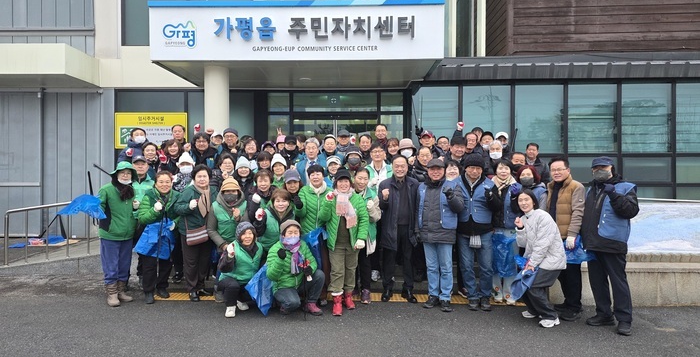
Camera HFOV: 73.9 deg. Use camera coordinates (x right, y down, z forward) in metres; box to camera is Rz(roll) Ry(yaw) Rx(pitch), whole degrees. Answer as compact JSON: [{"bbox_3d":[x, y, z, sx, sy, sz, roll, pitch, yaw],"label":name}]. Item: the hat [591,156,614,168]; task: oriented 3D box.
[{"bbox_3d":[2.443,-0.155,4.500,0.200,0.130,0.260,1,1,35],"label":"hat"}]

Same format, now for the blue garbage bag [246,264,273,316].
[{"bbox_3d":[-0.970,1.210,5.080,0.340,0.560,0.200,0,1,0],"label":"blue garbage bag"}]

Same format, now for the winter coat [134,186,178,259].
[{"bbox_3d":[-2.271,0.438,5.500,0.500,0.660,0.380,0,1,-20],"label":"winter coat"}]

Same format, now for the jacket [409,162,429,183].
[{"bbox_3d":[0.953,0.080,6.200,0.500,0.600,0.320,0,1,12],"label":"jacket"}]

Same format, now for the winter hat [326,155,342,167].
[{"bbox_3d":[-0.207,-0.227,6.200,0.205,0.170,0.230,0,1,-6],"label":"winter hat"}]

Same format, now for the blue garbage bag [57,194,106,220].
[{"bbox_3d":[-3.106,0.325,5.400,0.550,0.280,0.300,0,1,0],"label":"blue garbage bag"}]

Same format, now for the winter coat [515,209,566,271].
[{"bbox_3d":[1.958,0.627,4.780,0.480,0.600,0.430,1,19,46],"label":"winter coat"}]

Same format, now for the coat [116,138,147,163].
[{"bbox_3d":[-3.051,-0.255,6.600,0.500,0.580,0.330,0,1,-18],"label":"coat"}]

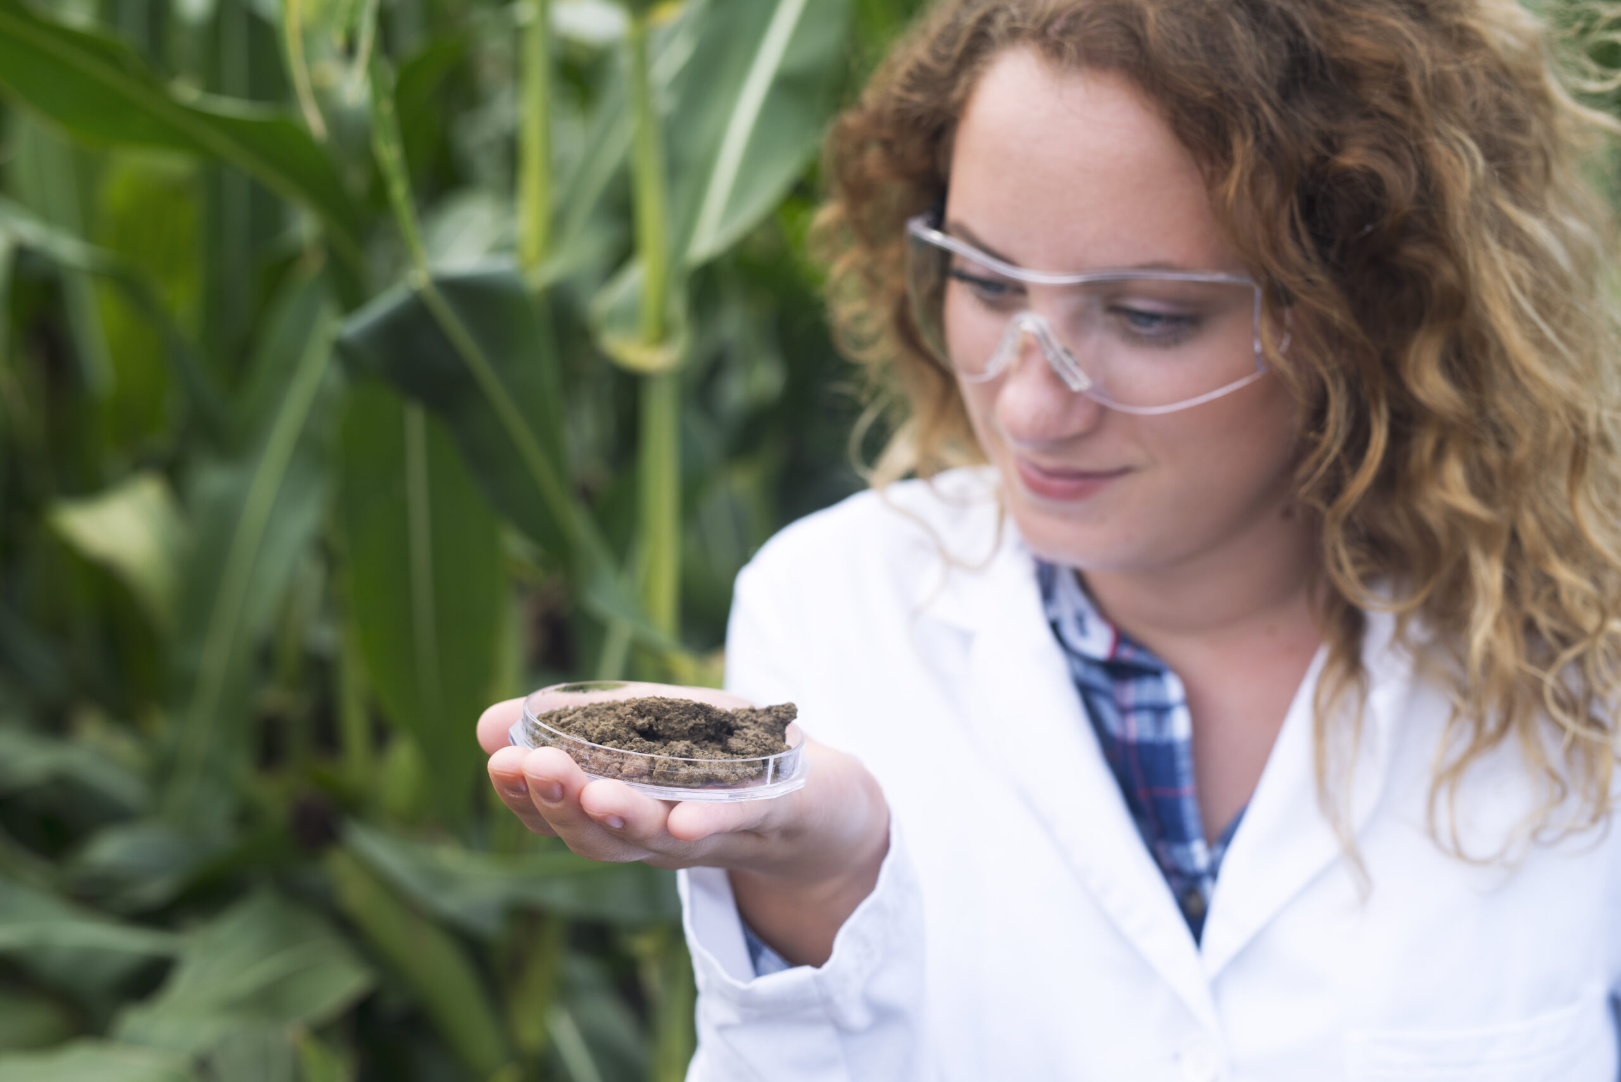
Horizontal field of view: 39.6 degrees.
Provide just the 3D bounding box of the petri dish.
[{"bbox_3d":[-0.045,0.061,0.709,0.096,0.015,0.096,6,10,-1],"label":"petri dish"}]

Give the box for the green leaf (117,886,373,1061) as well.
[{"bbox_3d":[-0.399,0.303,1.580,0.180,0.110,0.100,0,8,0],"label":"green leaf"}]

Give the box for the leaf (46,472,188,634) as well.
[{"bbox_3d":[-0.601,0.010,1.950,0.122,0.140,0.070,0,8,0],"label":"leaf"}]

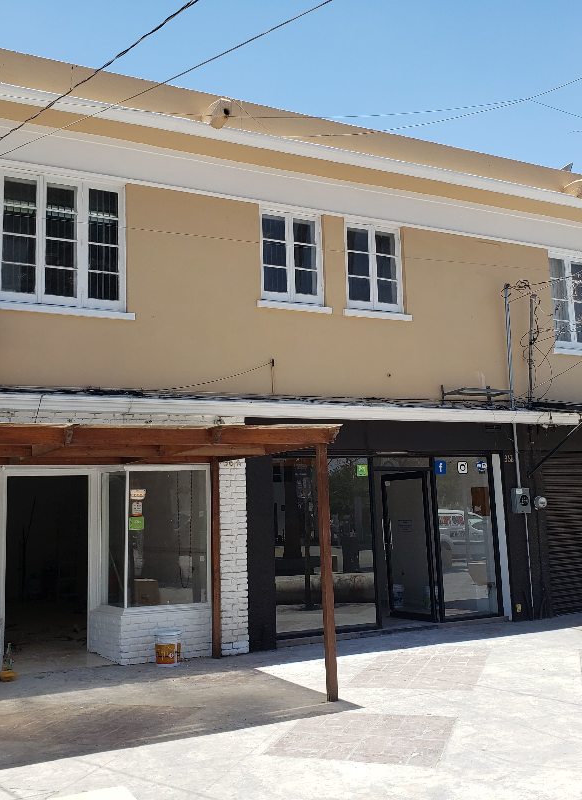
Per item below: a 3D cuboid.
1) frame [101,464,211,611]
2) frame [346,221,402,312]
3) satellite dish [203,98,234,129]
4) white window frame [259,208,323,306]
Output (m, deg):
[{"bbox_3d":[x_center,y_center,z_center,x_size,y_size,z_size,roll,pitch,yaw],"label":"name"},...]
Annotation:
[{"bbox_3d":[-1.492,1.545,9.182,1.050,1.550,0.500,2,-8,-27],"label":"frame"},{"bbox_3d":[1.108,-1.742,10.694,0.885,1.160,0.120,2,-8,-27],"label":"frame"},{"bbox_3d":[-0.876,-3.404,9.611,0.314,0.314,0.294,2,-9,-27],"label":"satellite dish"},{"bbox_3d":[0.011,-1.780,10.139,0.880,1.160,0.120,2,-8,-27],"label":"white window frame"}]

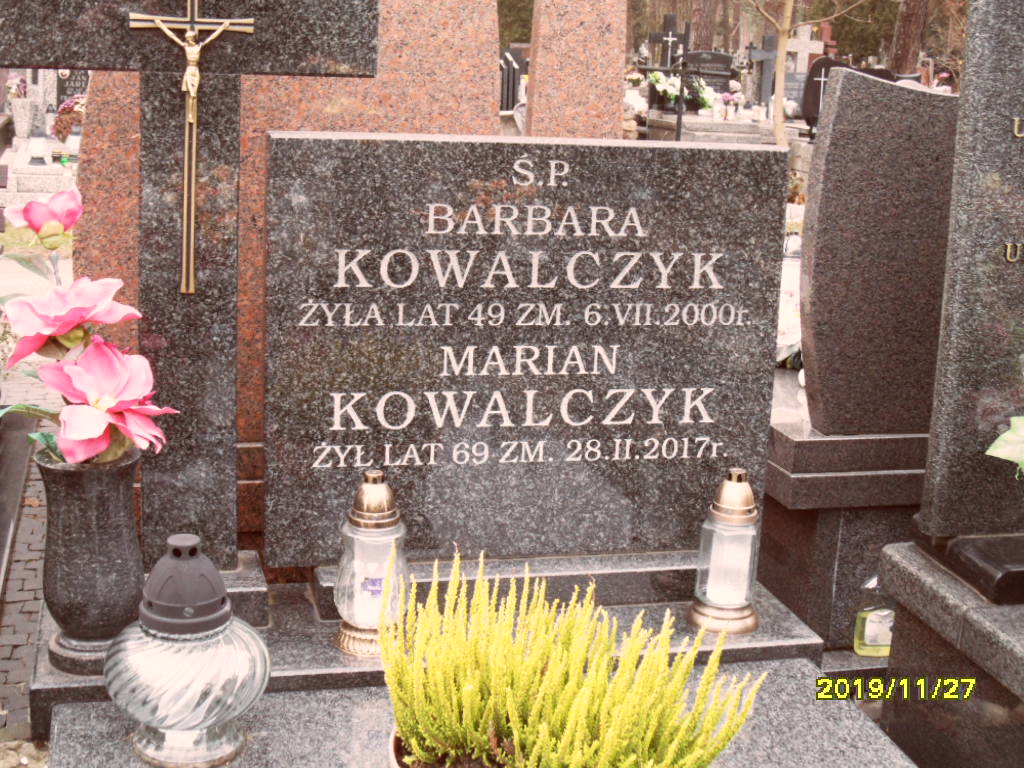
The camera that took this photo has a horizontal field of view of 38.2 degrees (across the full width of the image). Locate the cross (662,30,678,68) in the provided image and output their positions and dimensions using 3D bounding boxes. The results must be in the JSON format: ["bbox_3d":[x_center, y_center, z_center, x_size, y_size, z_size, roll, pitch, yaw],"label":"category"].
[{"bbox_3d":[1.658,-3.500,15.500,0.157,0.376,0.030,-1,16,-14],"label":"cross"}]

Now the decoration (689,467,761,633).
[{"bbox_3d":[0.337,0.251,2.286,0.110,0.246,0.110,-1,16,-14],"label":"decoration"}]

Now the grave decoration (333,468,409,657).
[{"bbox_3d":[-0.202,0.252,2.147,0.109,0.259,0.109,-1,16,-14],"label":"grave decoration"}]

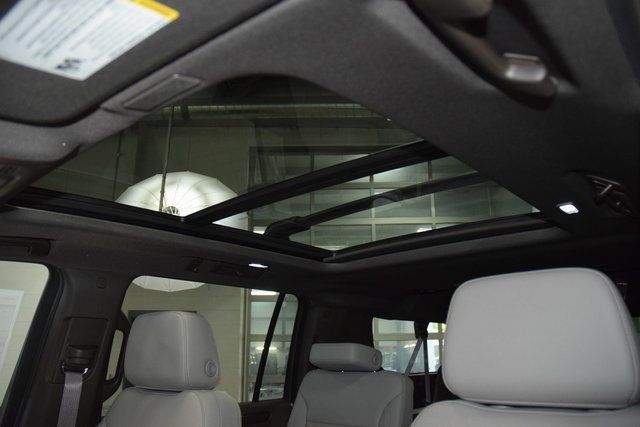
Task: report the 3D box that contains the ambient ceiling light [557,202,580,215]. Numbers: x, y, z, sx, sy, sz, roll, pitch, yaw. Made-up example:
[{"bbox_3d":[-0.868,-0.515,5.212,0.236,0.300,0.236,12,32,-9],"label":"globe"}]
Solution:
[{"bbox_3d":[0.534,-0.010,1.030,0.028,0.012,0.065,-15,-21,38],"label":"ambient ceiling light"}]

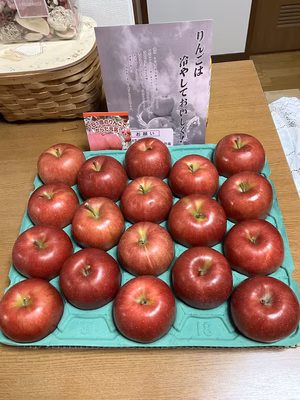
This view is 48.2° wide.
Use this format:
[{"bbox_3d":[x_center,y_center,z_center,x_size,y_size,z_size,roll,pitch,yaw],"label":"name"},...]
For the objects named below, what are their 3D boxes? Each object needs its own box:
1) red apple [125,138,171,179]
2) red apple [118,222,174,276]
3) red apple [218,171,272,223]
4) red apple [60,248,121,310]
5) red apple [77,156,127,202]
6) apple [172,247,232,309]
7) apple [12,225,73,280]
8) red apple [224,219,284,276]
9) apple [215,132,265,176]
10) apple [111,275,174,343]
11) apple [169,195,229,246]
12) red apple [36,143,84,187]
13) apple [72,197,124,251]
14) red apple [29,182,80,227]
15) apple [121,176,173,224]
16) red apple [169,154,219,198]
[{"bbox_3d":[-0.004,-0.076,0.622,0.084,0.071,0.084,-2,56,5],"label":"red apple"},{"bbox_3d":[-0.006,0.076,0.519,0.087,0.074,0.087,-2,56,5],"label":"red apple"},{"bbox_3d":[0.160,-0.006,0.565,0.088,0.076,0.088,-2,55,5],"label":"red apple"},{"bbox_3d":[-0.089,0.116,0.501,0.090,0.078,0.090,-2,56,5],"label":"red apple"},{"bbox_3d":[-0.086,-0.038,0.613,0.090,0.077,0.090,-2,55,5],"label":"red apple"},{"bbox_3d":[0.076,0.113,0.491,0.088,0.075,0.088,-2,55,5],"label":"apple"},{"bbox_3d":[-0.171,0.082,0.536,0.092,0.080,0.092,-2,55,5],"label":"apple"},{"bbox_3d":[0.156,0.071,0.505,0.087,0.075,0.087,-2,56,5],"label":"red apple"},{"bbox_3d":[0.161,-0.081,0.607,0.088,0.073,0.088,-2,56,5],"label":"apple"},{"bbox_3d":[-0.007,0.151,0.469,0.088,0.076,0.088,-2,56,5],"label":"apple"},{"bbox_3d":[0.077,0.034,0.544,0.091,0.079,0.091,-2,55,5],"label":"apple"},{"bbox_3d":[-0.169,-0.068,0.642,0.089,0.077,0.089,-2,55,5],"label":"red apple"},{"bbox_3d":[-0.086,0.038,0.560,0.088,0.076,0.088,-2,55,5],"label":"apple"},{"bbox_3d":[-0.167,0.009,0.581,0.085,0.072,0.085,-2,56,5],"label":"red apple"},{"bbox_3d":[-0.006,0.000,0.570,0.086,0.072,0.086,-2,56,5],"label":"apple"},{"bbox_3d":[0.079,-0.042,0.600,0.086,0.073,0.086,-2,55,5],"label":"red apple"}]

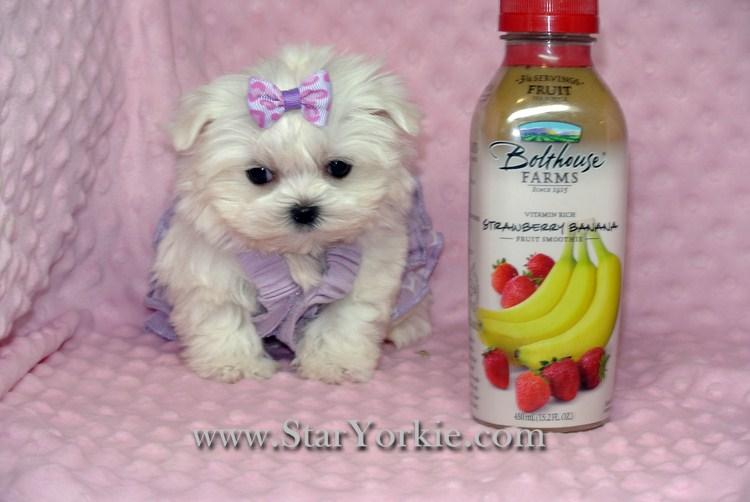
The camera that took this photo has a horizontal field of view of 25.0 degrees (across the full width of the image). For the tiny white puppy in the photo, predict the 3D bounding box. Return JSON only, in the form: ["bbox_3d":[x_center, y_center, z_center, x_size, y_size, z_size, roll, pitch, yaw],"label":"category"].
[{"bbox_3d":[-0.039,-0.024,0.840,0.143,0.154,0.170,0,5,0],"label":"tiny white puppy"}]

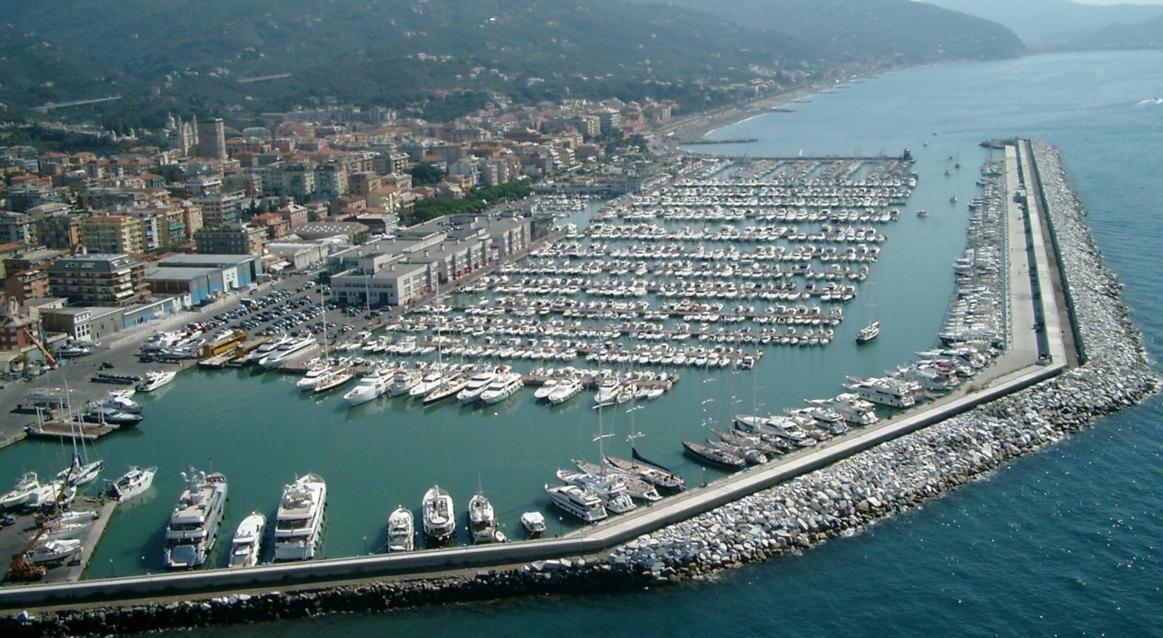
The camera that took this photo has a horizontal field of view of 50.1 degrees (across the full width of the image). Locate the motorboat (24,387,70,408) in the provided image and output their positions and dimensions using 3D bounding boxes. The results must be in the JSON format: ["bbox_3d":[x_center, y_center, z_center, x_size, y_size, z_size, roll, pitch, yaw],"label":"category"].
[{"bbox_3d":[-155.310,23.400,362.370,13.000,5.700,3.800,2,13,18],"label":"motorboat"}]

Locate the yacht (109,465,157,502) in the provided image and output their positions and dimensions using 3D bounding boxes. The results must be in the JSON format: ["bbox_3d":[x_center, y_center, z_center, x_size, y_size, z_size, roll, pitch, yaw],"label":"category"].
[{"bbox_3d":[-104.560,37.140,291.220,4.200,5.800,13.300,5,14,25],"label":"yacht"}]

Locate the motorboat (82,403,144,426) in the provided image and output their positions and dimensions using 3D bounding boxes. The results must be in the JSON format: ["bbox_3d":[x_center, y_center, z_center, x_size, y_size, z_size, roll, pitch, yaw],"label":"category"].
[{"bbox_3d":[-132.160,27.600,349.130,19.800,4.700,5.000,1,13,15],"label":"motorboat"}]

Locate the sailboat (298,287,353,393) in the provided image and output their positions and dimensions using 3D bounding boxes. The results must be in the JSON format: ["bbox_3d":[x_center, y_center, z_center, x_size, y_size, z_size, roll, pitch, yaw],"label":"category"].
[{"bbox_3d":[-76.340,6.190,379.130,5.000,30.000,20.500,4,14,23],"label":"sailboat"}]

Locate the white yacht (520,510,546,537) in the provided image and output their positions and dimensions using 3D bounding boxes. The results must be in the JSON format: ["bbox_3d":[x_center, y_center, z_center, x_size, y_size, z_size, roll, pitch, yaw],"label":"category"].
[{"bbox_3d":[-10.280,43.150,263.640,3.200,3.200,7.800,-6,13,-17],"label":"white yacht"}]

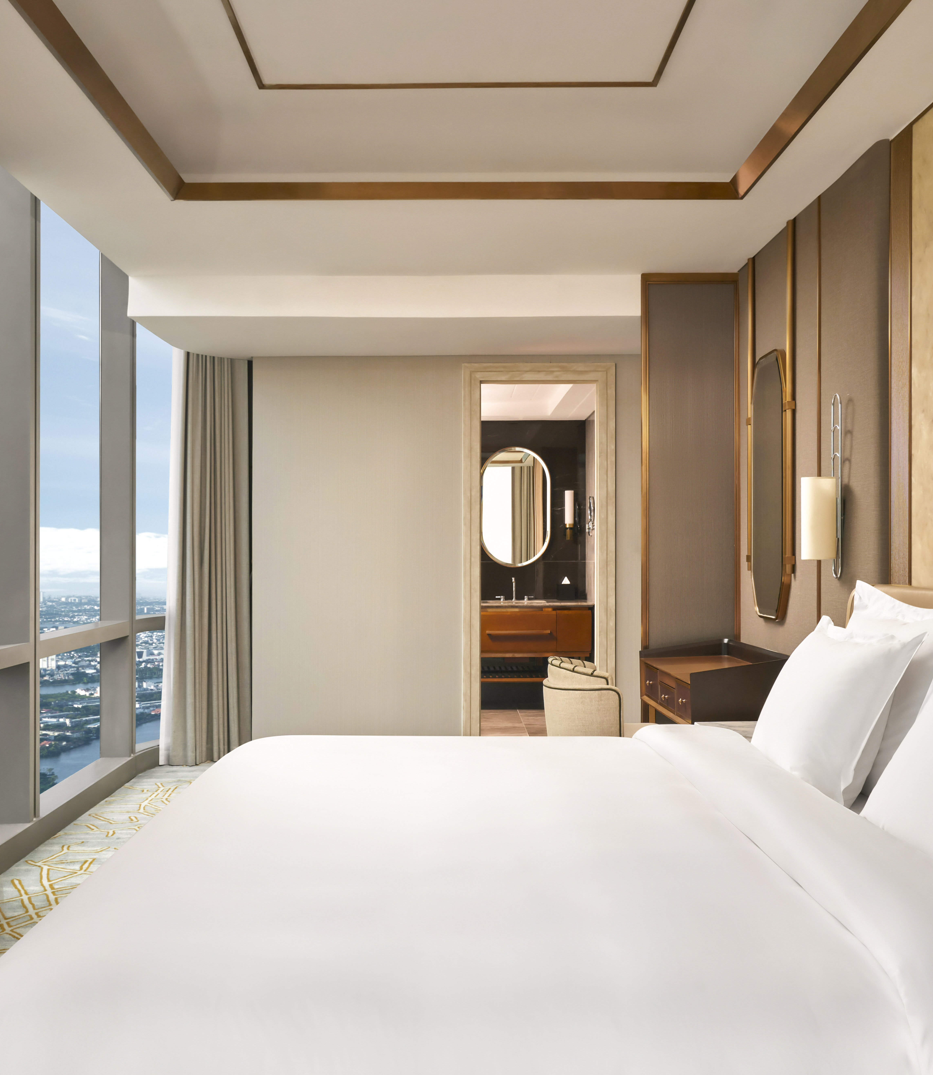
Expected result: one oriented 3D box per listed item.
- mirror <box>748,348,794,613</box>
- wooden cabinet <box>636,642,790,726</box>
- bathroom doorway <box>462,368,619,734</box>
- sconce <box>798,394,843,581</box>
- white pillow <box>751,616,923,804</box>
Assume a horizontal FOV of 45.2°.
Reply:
[{"bbox_3d":[1.359,-0.230,5.005,0.060,1.160,0.520,0,0,-1],"label":"mirror"},{"bbox_3d":[1.141,0.938,5.183,0.475,0.840,1.080,0,0,-1],"label":"wooden cabinet"},{"bbox_3d":[0.460,0.144,7.058,0.955,2.455,0.200,0,0,-1],"label":"bathroom doorway"},{"bbox_3d":[1.319,-0.189,4.164,0.160,0.680,0.130,0,0,-1],"label":"sconce"},{"bbox_3d":[1.038,0.453,3.204,0.200,0.500,0.840,27,-1,-1],"label":"white pillow"}]

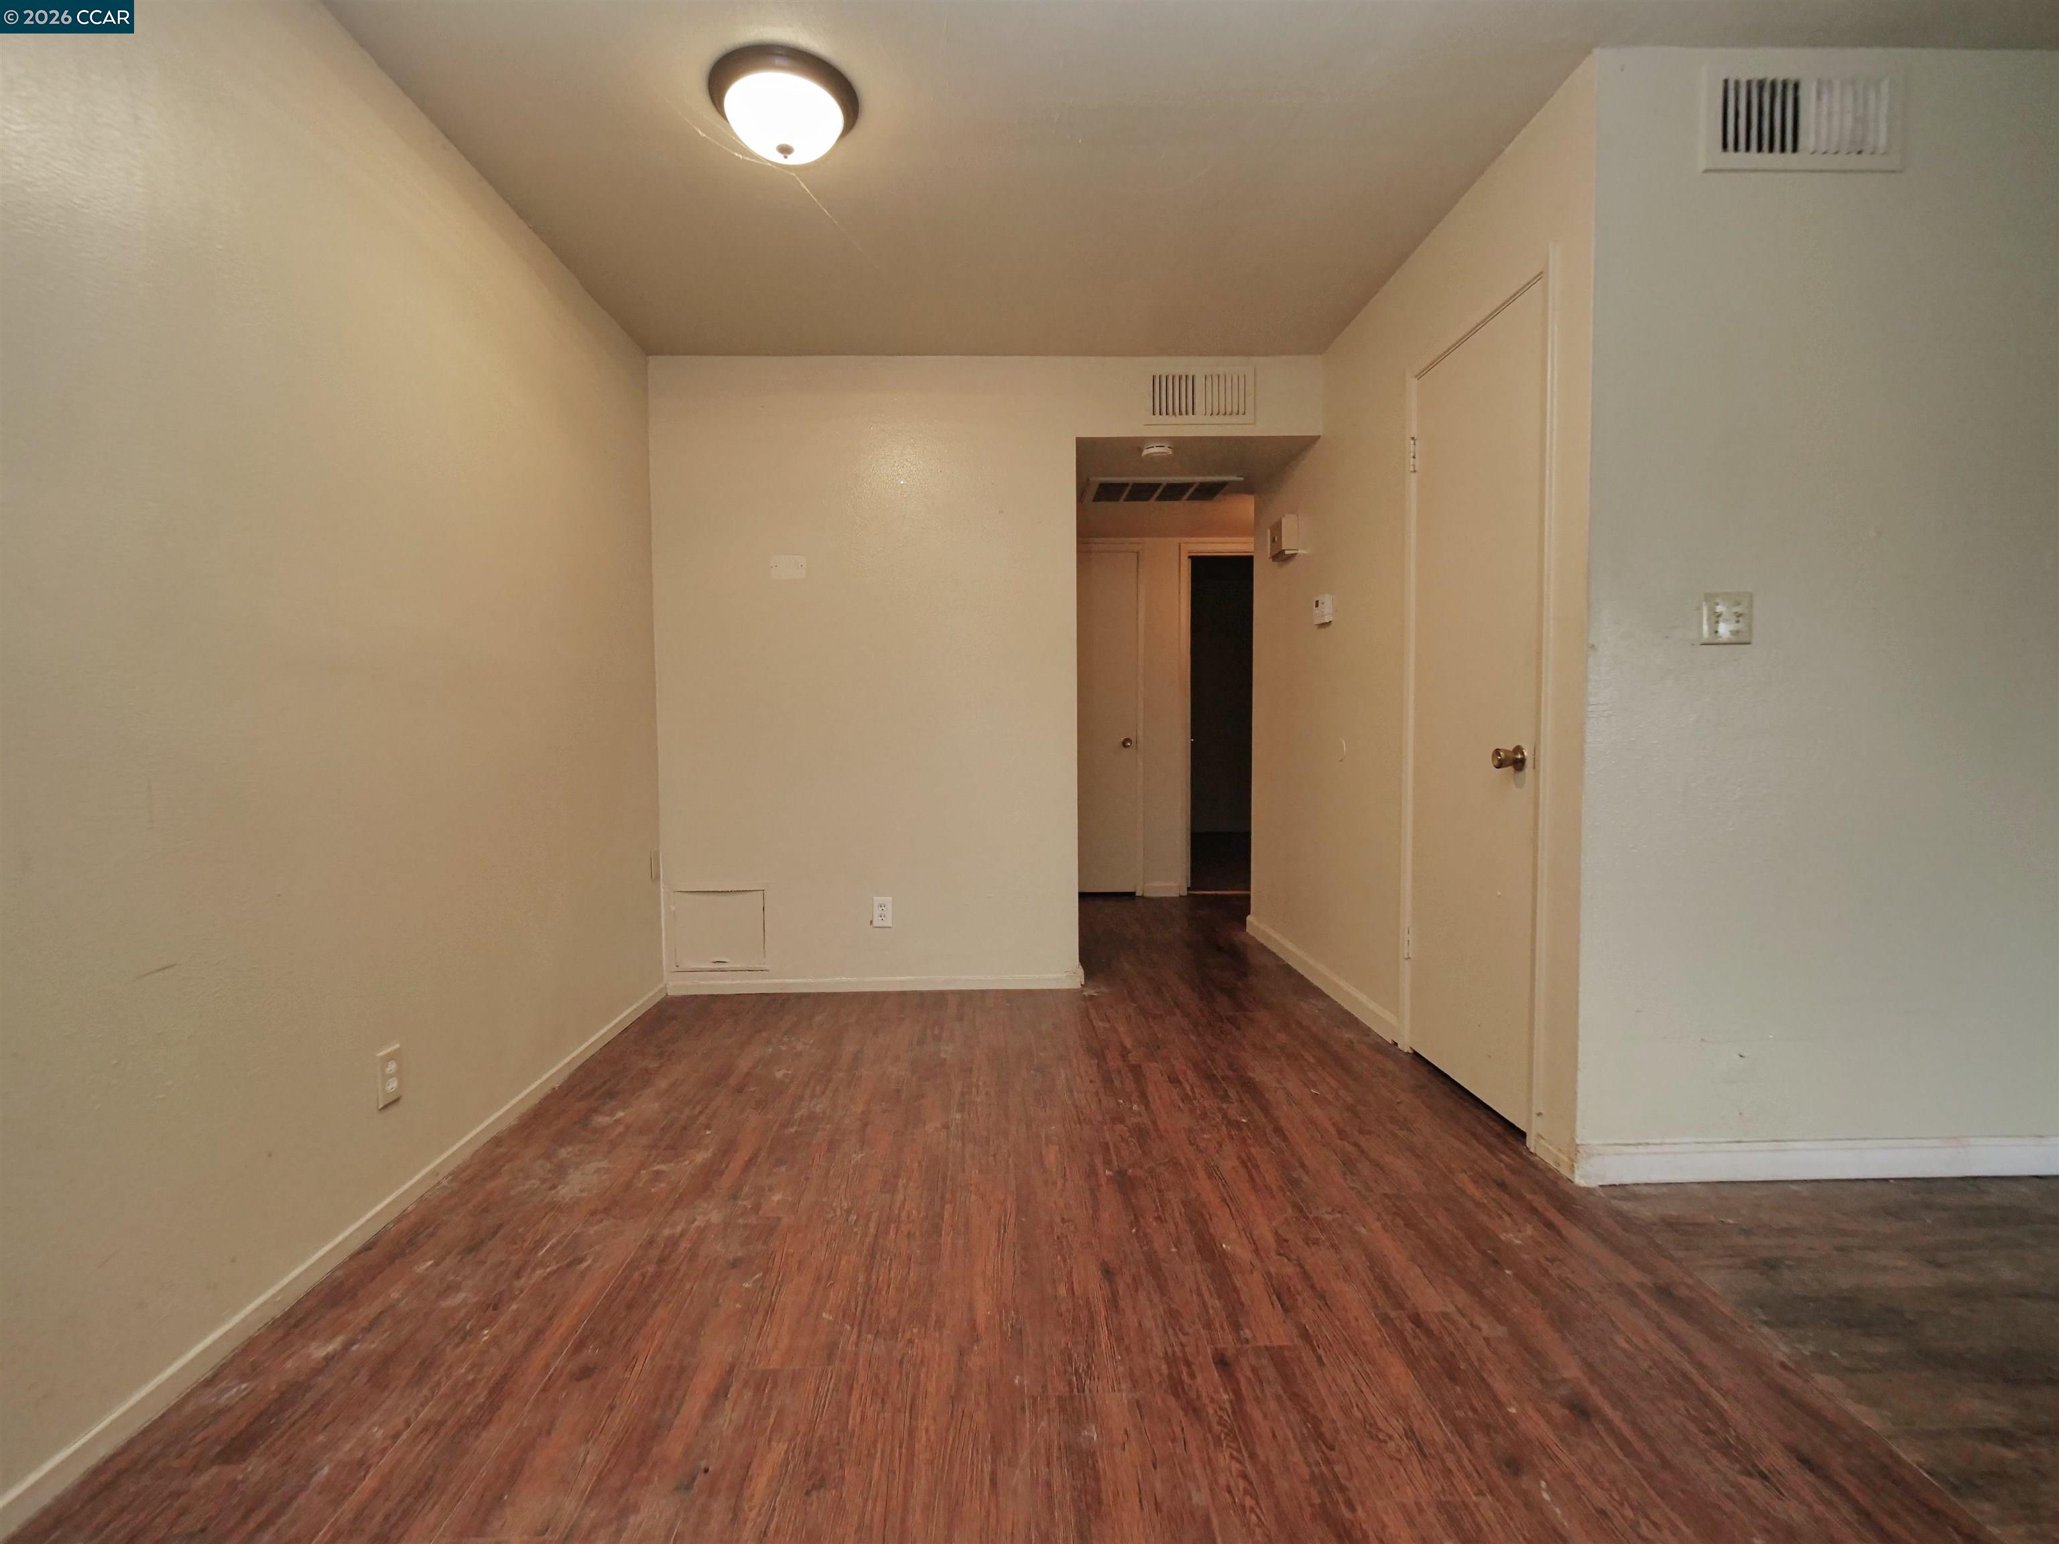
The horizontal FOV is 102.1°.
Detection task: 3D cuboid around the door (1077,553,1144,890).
[{"bbox_3d":[0.293,-0.288,5.006,0.730,2.050,0.045,-1,3,-1],"label":"door"}]

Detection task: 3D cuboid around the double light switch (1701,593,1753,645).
[{"bbox_3d":[1.516,-0.333,1.806,0.115,0.115,0.008,-1,3,-1],"label":"double light switch"}]

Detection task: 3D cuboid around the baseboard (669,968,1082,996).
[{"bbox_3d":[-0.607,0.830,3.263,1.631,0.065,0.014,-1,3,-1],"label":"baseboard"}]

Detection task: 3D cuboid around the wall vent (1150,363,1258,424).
[{"bbox_3d":[0.653,-1.440,3.174,0.423,0.221,0.020,-1,3,-1],"label":"wall vent"}]

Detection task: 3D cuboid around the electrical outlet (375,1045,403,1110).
[{"bbox_3d":[-1.344,0.644,1.757,0.008,0.115,0.070,-1,3,-3],"label":"electrical outlet"}]

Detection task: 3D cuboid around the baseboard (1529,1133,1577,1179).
[{"bbox_3d":[1.209,0.884,1.911,0.013,0.056,0.137,-1,3,-3],"label":"baseboard"}]

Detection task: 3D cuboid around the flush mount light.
[{"bbox_3d":[-0.545,-1.446,1.876,0.322,0.134,0.322,-1,3,-1],"label":"flush mount light"}]

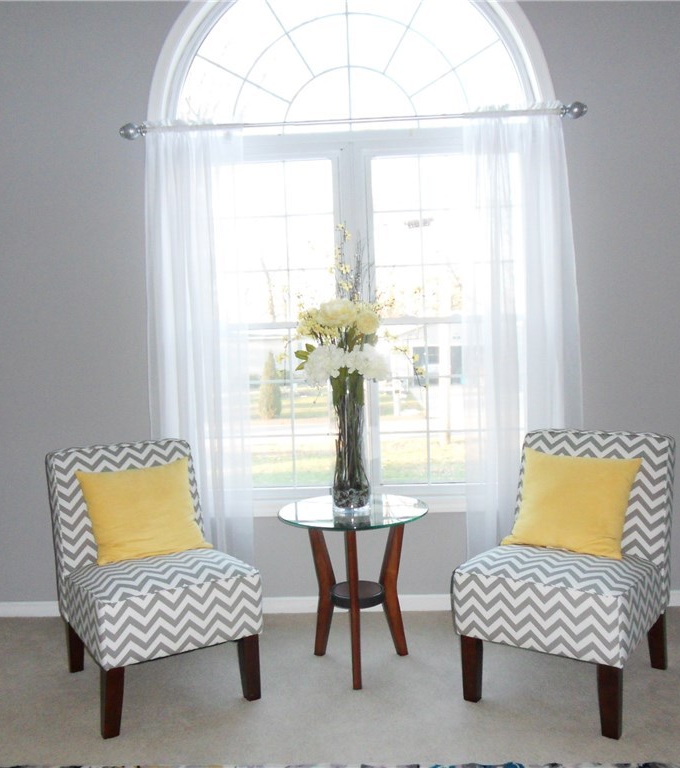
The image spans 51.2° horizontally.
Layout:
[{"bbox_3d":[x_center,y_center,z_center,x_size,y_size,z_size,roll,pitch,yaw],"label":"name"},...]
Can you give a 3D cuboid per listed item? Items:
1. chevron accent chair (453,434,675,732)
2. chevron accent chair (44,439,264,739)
[{"bbox_3d":[0.853,0.649,2.610,0.556,0.846,0.790,-1,2,36],"label":"chevron accent chair"},{"bbox_3d":[-0.719,0.695,2.703,0.556,0.846,0.790,-3,2,-31],"label":"chevron accent chair"}]

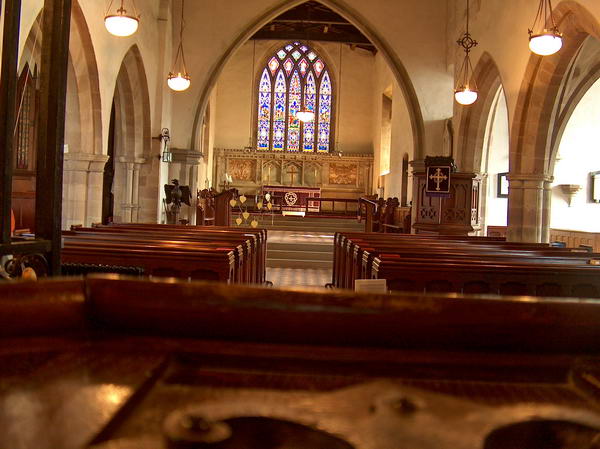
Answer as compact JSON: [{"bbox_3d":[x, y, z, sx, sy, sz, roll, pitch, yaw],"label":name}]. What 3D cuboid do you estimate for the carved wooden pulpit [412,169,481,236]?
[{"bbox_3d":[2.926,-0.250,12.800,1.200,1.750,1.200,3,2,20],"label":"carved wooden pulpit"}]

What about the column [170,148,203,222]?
[{"bbox_3d":[-2.546,-0.566,14.500,0.720,2.300,0.750,2,2,0],"label":"column"}]

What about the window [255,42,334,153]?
[{"bbox_3d":[-0.197,-4.994,25.200,2.980,4.150,0.300,2,2,0],"label":"window"}]

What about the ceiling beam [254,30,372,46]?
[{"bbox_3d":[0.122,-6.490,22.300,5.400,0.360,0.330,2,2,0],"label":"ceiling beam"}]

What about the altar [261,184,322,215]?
[{"bbox_3d":[-0.306,-0.925,24.500,2.150,0.980,0.800,2,2,0],"label":"altar"}]

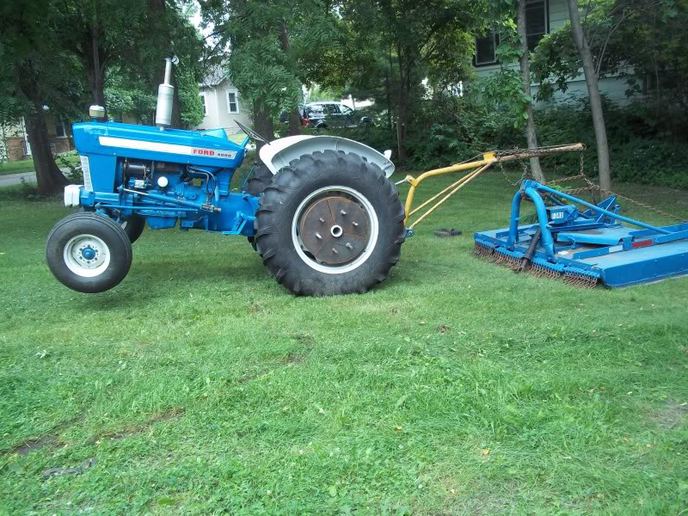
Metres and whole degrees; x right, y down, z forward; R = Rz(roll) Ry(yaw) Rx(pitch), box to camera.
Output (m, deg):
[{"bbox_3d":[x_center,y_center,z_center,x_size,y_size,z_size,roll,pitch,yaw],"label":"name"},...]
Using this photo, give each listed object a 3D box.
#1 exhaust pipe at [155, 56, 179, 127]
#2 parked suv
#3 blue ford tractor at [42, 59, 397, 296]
[{"bbox_3d":[-1.706,-1.582,6.861,0.180,0.660,0.150,2,11,-12],"label":"exhaust pipe"},{"bbox_3d":[-0.145,-8.178,41.500,4.750,1.770,1.870,-7,13,-12],"label":"parked suv"},{"bbox_3d":[-1.103,-0.829,7.138,3.200,2.140,1.870,2,11,-12],"label":"blue ford tractor"}]

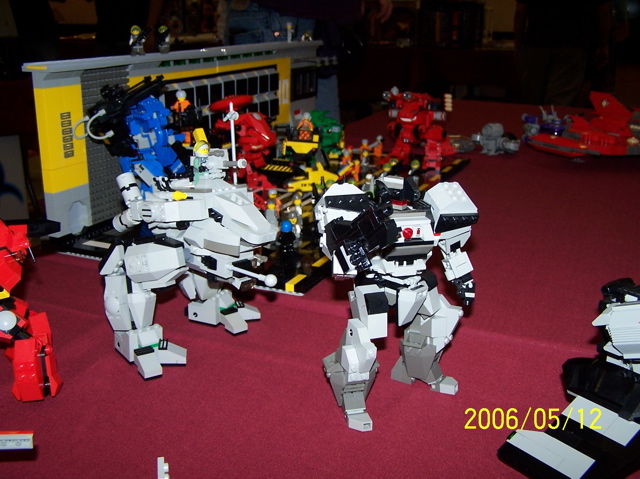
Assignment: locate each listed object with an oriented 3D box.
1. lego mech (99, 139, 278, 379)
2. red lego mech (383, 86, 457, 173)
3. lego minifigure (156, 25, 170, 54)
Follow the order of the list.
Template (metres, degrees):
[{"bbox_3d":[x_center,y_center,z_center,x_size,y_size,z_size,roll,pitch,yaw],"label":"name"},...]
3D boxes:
[{"bbox_3d":[-0.104,0.007,0.626,0.148,0.190,0.142,9,20,25],"label":"lego mech"},{"bbox_3d":[0.194,-0.226,1.391,0.123,0.156,0.108,8,19,20],"label":"red lego mech"},{"bbox_3d":[-0.231,-0.295,1.033,0.023,0.042,0.015,6,18,16],"label":"lego minifigure"}]

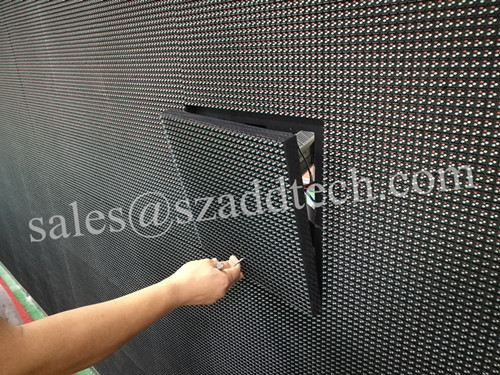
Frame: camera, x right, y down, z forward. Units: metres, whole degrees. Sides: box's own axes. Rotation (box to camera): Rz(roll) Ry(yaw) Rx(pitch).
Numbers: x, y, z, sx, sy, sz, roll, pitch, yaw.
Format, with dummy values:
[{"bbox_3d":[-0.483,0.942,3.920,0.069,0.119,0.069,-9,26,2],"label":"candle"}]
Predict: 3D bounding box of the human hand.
[{"bbox_3d":[-0.079,0.171,0.710,0.147,0.075,0.077,-11,21,-37],"label":"human hand"}]

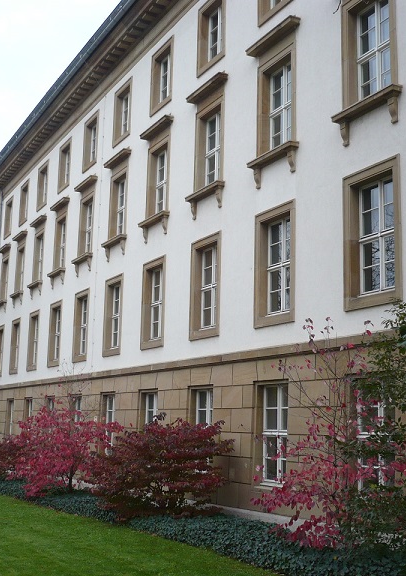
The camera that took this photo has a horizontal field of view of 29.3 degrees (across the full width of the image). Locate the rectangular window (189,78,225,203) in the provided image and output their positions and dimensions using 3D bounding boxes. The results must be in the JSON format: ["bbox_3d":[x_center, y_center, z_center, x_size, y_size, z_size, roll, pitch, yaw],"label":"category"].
[{"bbox_3d":[0.152,-4.102,22.025,0.509,3.283,2.045,6,-11,-27],"label":"rectangular window"}]

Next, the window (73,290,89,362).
[{"bbox_3d":[-4.488,1.453,29.310,0.280,2.689,1.662,6,-11,-27],"label":"window"}]

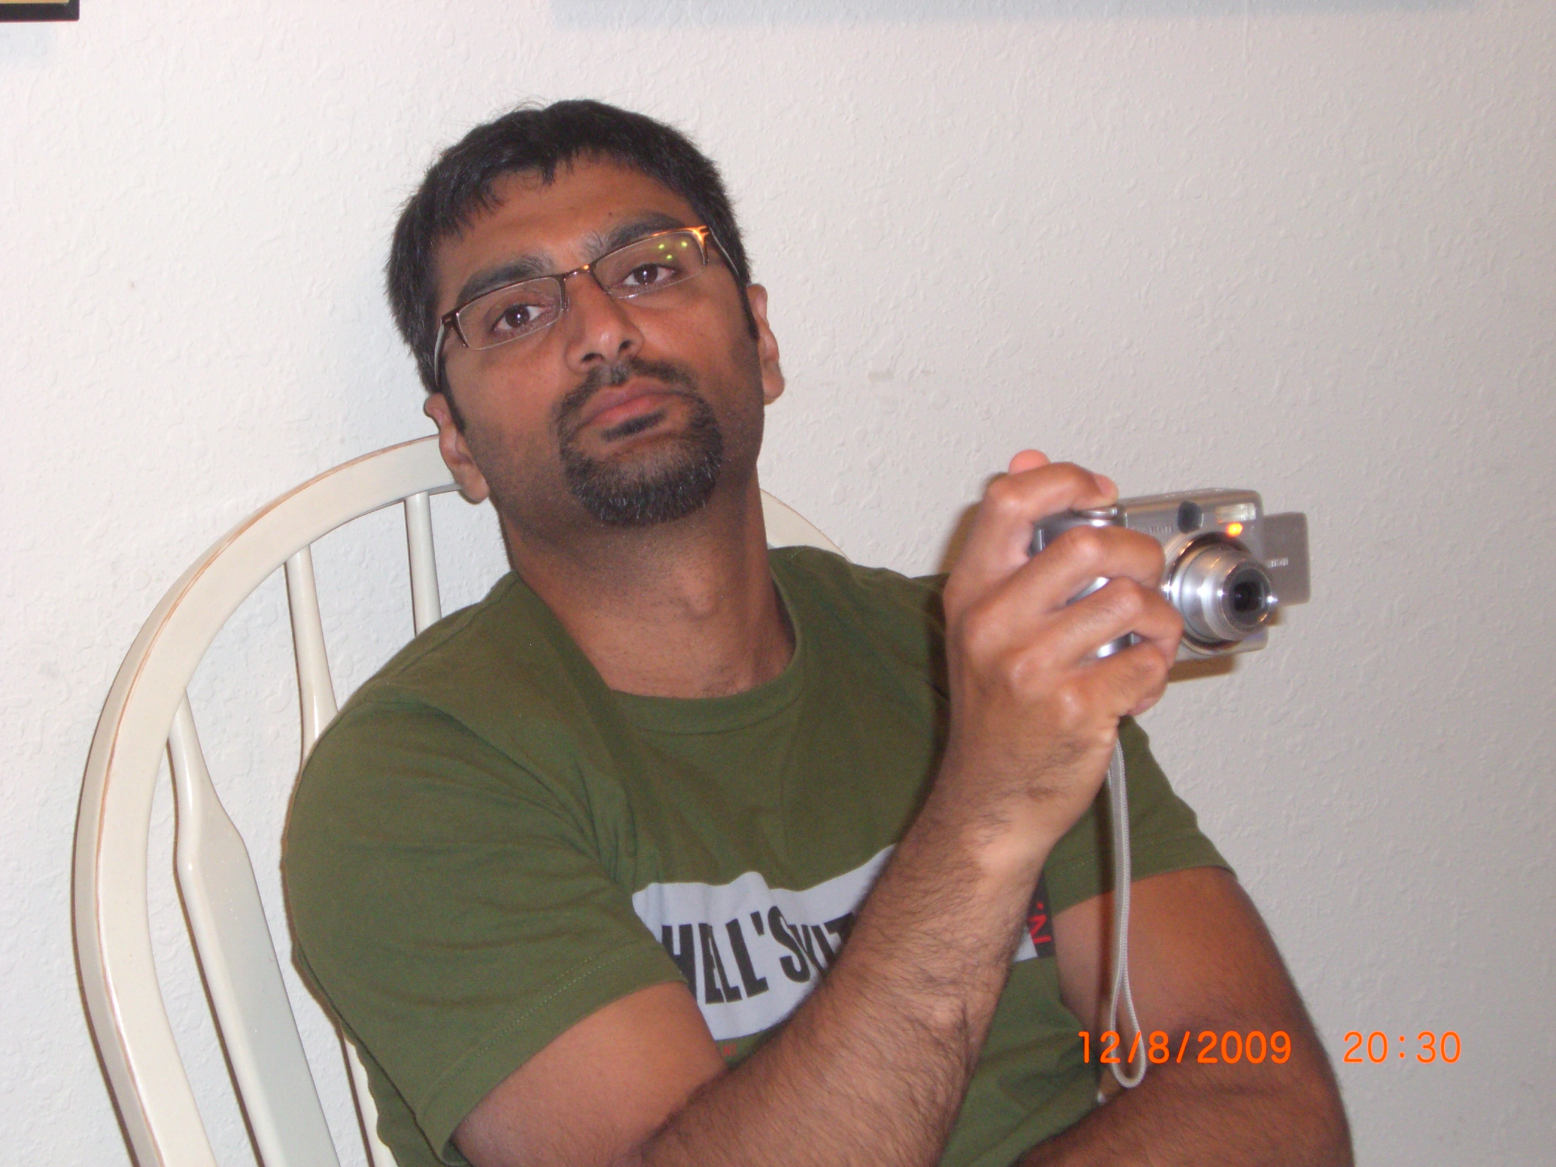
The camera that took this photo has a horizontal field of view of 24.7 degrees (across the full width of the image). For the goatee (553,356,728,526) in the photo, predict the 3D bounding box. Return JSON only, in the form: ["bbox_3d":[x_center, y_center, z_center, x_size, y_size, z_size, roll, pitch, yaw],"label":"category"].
[{"bbox_3d":[-0.064,-0.068,1.694,0.068,0.073,0.042,-19,-13,-7],"label":"goatee"}]

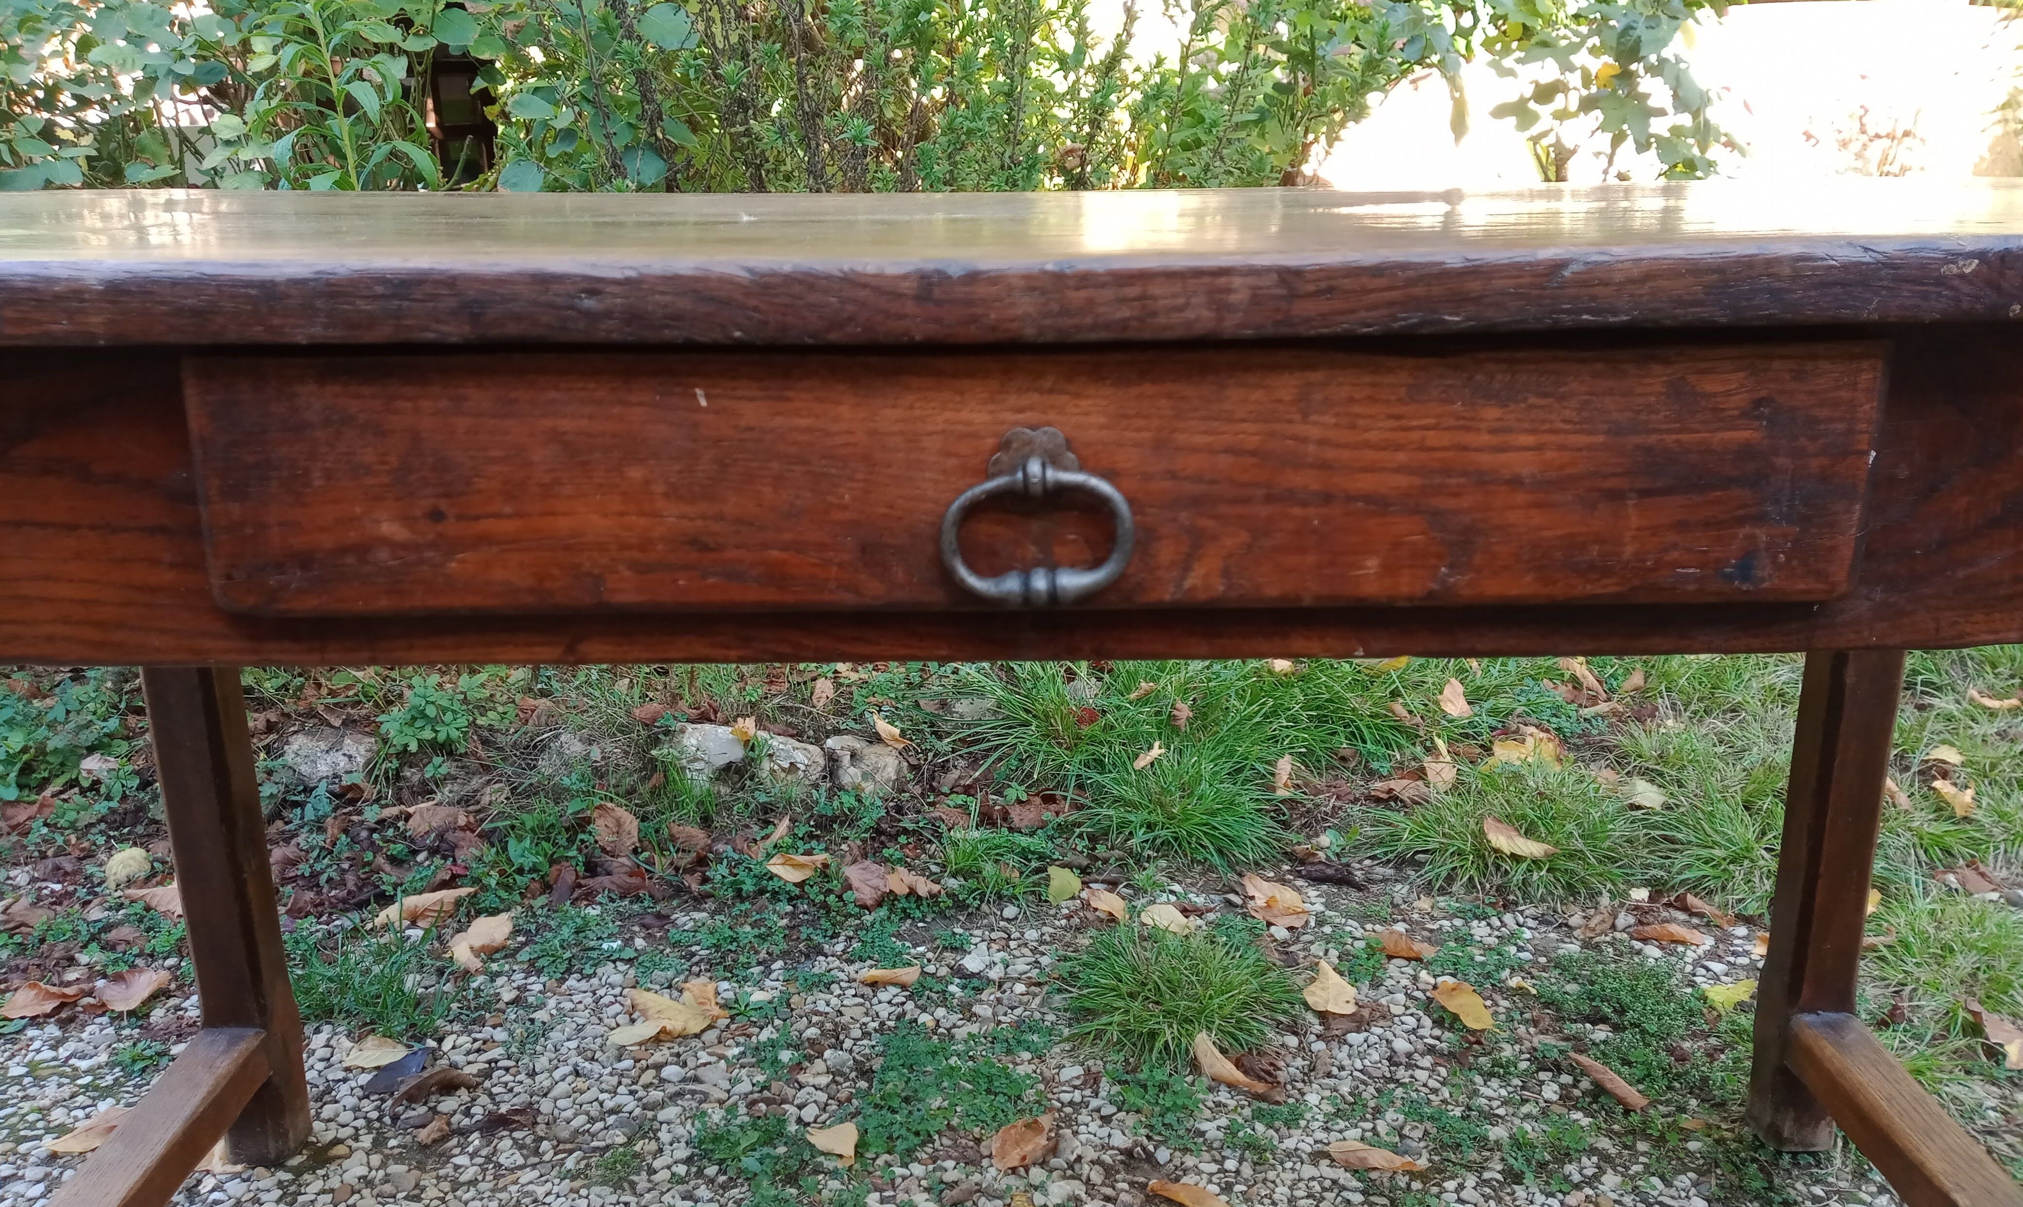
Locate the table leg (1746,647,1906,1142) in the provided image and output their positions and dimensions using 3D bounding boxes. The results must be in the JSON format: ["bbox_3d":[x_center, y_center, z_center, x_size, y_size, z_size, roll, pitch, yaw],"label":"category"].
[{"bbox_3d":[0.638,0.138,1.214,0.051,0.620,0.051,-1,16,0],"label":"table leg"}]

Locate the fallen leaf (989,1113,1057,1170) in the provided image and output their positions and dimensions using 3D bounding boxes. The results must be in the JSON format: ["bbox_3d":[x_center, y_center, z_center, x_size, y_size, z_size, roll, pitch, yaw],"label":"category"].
[{"bbox_3d":[0.009,0.434,1.275,0.042,0.027,0.060,13,21,38],"label":"fallen leaf"}]

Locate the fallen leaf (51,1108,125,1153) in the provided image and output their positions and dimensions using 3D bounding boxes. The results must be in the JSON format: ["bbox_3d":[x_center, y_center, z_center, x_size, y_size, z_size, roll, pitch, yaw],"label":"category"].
[{"bbox_3d":[-0.765,0.437,1.313,0.042,0.016,0.078,12,20,36],"label":"fallen leaf"}]

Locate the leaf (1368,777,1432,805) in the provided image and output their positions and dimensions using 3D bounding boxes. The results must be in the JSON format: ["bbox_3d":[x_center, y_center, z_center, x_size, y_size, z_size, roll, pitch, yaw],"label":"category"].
[{"bbox_3d":[0.472,0.227,1.917,0.074,0.020,0.040,0,16,3],"label":"leaf"}]

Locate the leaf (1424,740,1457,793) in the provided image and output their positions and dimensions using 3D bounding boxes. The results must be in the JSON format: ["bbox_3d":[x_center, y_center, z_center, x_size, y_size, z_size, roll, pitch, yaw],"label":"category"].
[{"bbox_3d":[0.525,0.199,1.935,0.043,0.050,0.055,4,17,15],"label":"leaf"}]

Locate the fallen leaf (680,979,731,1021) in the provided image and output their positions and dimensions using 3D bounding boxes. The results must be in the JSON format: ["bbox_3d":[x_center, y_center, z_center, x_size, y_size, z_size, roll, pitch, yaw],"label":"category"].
[{"bbox_3d":[-0.290,0.375,1.493,0.031,0.018,0.061,-8,18,-25],"label":"fallen leaf"}]

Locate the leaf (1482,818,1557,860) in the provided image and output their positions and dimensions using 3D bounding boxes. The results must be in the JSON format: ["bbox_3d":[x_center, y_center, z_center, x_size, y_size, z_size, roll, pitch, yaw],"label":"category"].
[{"bbox_3d":[0.561,0.260,1.742,0.085,0.028,0.040,8,18,27],"label":"leaf"}]

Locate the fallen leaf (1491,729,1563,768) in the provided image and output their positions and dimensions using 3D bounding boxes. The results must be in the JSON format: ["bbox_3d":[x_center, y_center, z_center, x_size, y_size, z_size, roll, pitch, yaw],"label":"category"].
[{"bbox_3d":[0.667,0.188,2.040,0.093,0.030,0.060,4,17,14],"label":"fallen leaf"}]

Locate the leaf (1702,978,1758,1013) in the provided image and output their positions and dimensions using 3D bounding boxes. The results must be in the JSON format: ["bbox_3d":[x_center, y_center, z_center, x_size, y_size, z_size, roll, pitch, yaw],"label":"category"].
[{"bbox_3d":[0.679,0.367,1.475,0.057,0.015,0.034,-3,16,-7],"label":"leaf"}]

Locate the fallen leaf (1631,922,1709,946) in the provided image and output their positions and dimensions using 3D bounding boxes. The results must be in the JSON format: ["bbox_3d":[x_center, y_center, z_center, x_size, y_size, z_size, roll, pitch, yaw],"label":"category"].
[{"bbox_3d":[0.670,0.337,1.607,0.078,0.015,0.028,3,16,12],"label":"fallen leaf"}]

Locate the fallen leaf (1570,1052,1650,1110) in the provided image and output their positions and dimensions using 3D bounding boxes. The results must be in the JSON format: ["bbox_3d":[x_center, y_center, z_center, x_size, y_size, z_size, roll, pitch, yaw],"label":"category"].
[{"bbox_3d":[0.504,0.402,1.330,0.024,0.020,0.082,-12,20,-33],"label":"fallen leaf"}]

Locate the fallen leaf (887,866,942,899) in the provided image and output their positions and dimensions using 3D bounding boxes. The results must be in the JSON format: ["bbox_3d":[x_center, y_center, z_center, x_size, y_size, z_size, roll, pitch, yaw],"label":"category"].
[{"bbox_3d":[-0.104,0.297,1.689,0.062,0.022,0.040,5,17,17],"label":"fallen leaf"}]

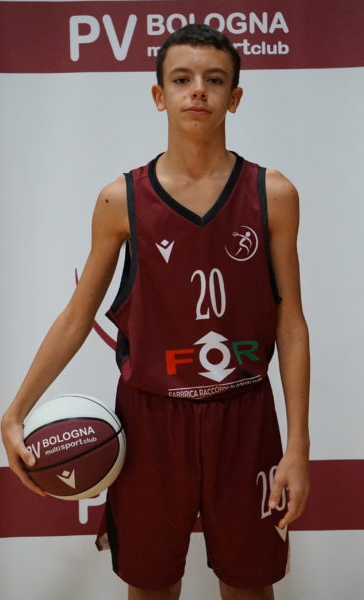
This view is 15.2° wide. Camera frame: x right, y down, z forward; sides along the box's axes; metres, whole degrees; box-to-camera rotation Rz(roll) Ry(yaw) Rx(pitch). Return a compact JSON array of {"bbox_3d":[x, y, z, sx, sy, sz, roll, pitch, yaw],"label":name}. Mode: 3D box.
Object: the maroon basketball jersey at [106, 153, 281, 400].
[{"bbox_3d":[0.025,-0.050,2.890,0.350,0.530,0.245,-1,2,-8],"label":"maroon basketball jersey"}]

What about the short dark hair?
[{"bbox_3d":[0.035,-0.505,2.880,0.172,0.145,0.195,-1,2,-2],"label":"short dark hair"}]

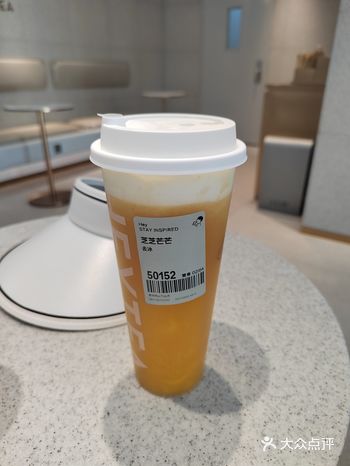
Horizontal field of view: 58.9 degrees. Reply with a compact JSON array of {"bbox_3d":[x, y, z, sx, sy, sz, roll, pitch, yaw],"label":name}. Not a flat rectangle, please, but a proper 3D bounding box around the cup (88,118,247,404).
[{"bbox_3d":[-0.004,0.026,0.229,0.095,0.203,0.095,0,26,0],"label":"cup"}]

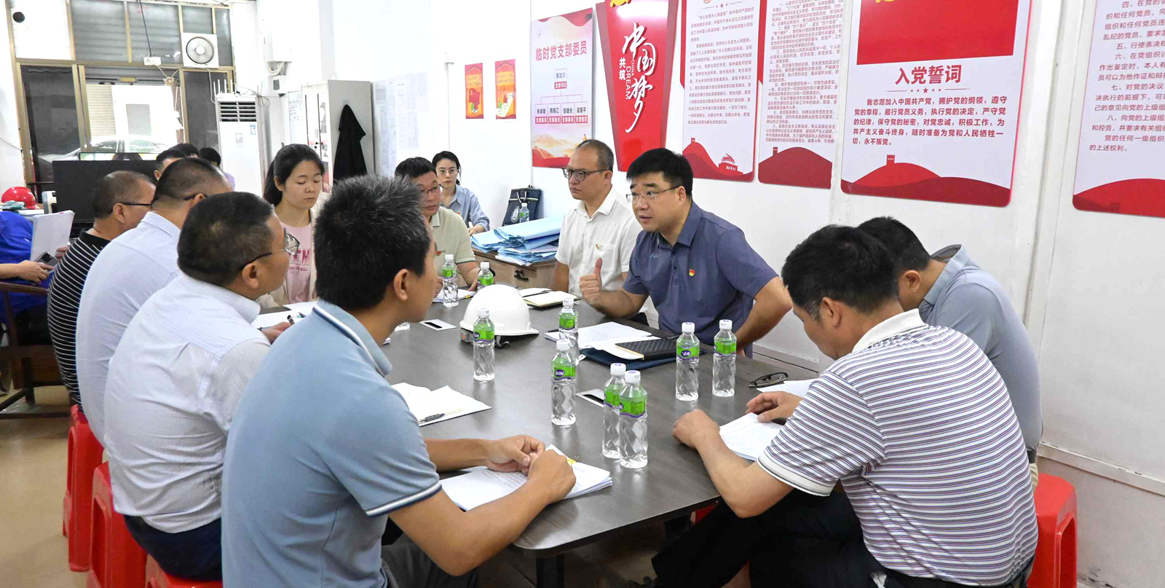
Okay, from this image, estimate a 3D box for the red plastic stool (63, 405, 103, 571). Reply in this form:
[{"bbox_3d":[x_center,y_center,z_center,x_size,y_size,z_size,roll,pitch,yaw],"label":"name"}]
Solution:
[{"bbox_3d":[-1.583,0.616,2.869,0.315,0.470,0.315,-8,14,-35],"label":"red plastic stool"}]

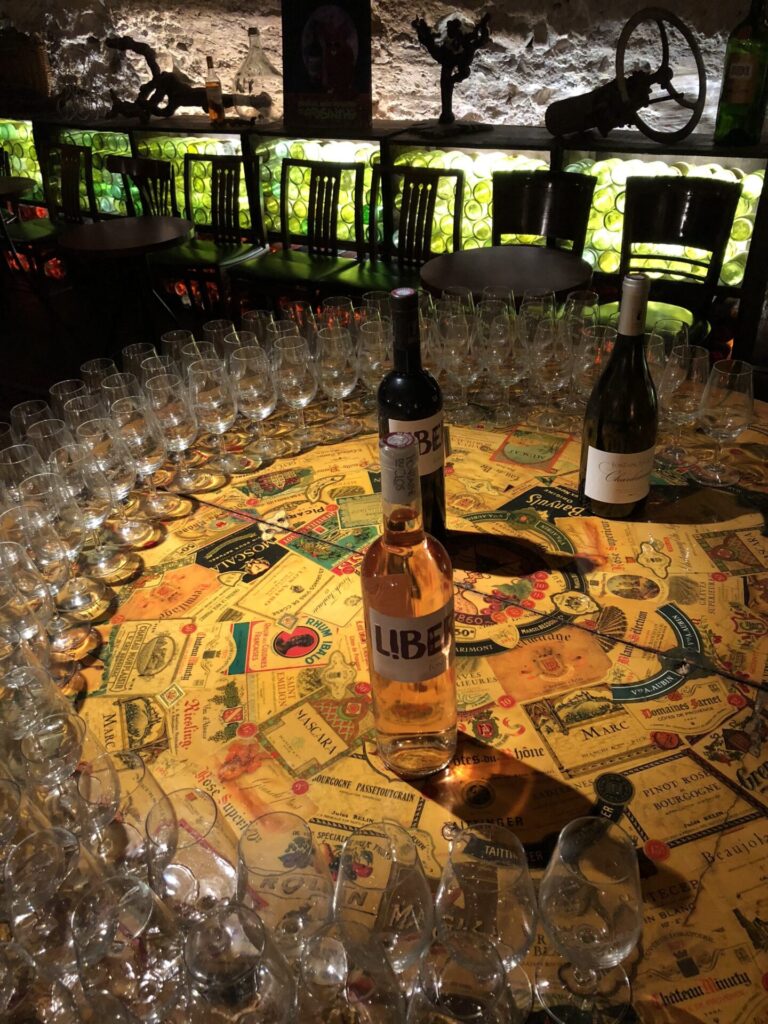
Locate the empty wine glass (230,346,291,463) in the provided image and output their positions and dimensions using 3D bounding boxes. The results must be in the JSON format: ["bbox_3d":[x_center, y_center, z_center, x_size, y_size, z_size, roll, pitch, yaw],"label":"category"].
[{"bbox_3d":[-0.185,-0.162,1.221,0.066,0.154,0.066,-5,34,0],"label":"empty wine glass"}]

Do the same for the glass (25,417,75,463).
[{"bbox_3d":[-0.412,-0.040,1.069,0.066,0.154,0.066,-5,34,0],"label":"glass"}]

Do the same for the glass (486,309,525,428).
[{"bbox_3d":[0.187,-0.211,1.244,0.066,0.155,0.066,-3,34,2],"label":"glass"}]

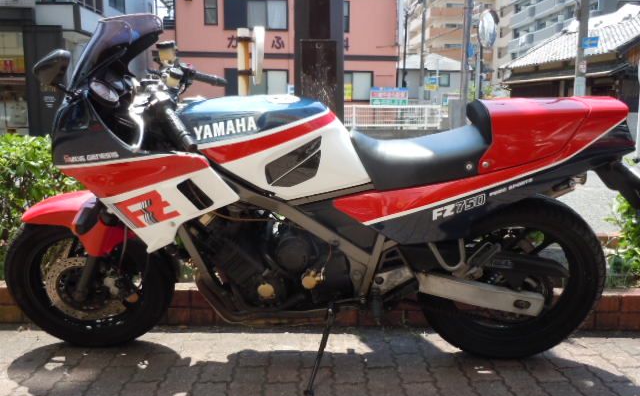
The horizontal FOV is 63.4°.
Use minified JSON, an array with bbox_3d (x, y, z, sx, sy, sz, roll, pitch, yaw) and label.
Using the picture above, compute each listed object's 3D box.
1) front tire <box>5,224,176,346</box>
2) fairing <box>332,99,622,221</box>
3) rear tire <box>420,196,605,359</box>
[{"bbox_3d":[-0.820,0.294,1.882,0.600,0.600,0.125,-2,25,-5],"label":"front tire"},{"bbox_3d":[0.491,-0.143,1.664,0.870,0.385,0.320,1,22,2],"label":"fairing"},{"bbox_3d":[0.664,0.287,1.830,0.665,0.665,0.135,1,22,2],"label":"rear tire"}]

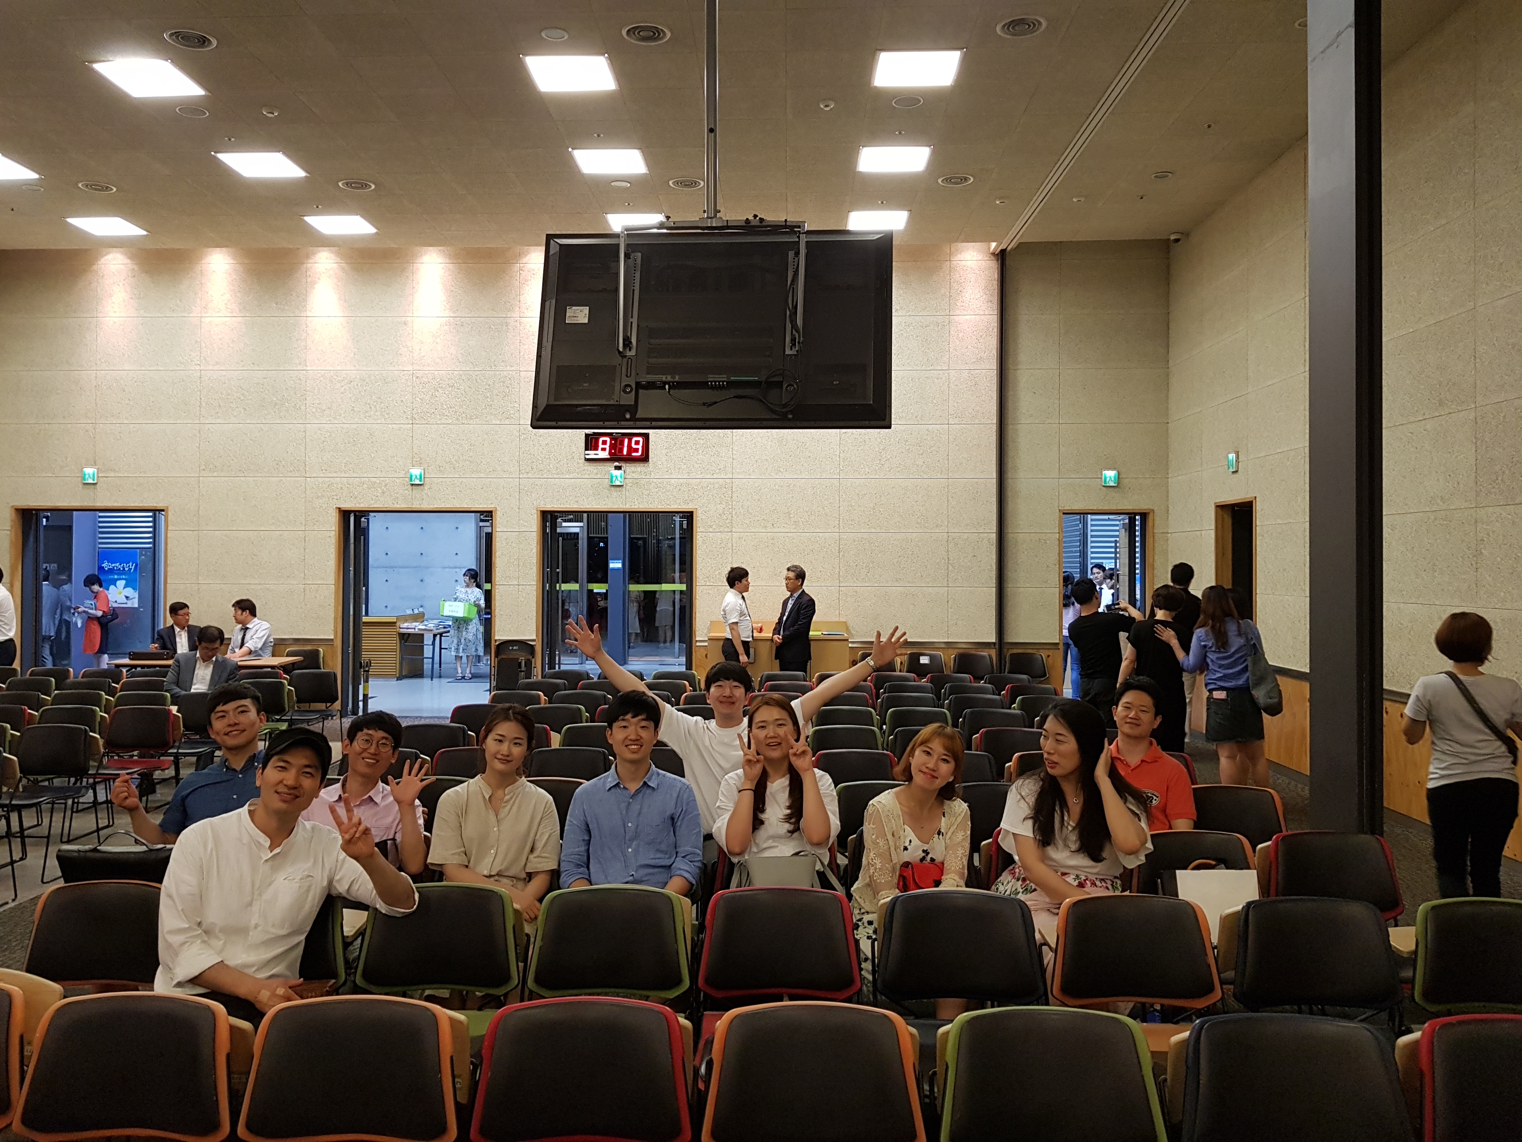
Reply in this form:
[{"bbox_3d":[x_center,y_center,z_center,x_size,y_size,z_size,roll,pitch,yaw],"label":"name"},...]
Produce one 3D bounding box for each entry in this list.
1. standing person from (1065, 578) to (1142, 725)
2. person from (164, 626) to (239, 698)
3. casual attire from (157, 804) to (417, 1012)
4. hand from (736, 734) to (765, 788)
[{"bbox_3d":[2.362,0.866,7.900,0.550,1.640,0.500,0,0,14],"label":"standing person"},{"bbox_3d":[-4.233,1.041,8.650,0.540,1.210,0.700,0,0,-5],"label":"person"},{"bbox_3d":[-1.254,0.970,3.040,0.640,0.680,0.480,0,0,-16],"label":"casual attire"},{"bbox_3d":[-0.032,0.604,3.640,0.090,0.170,0.070,-6,0,0],"label":"hand"}]

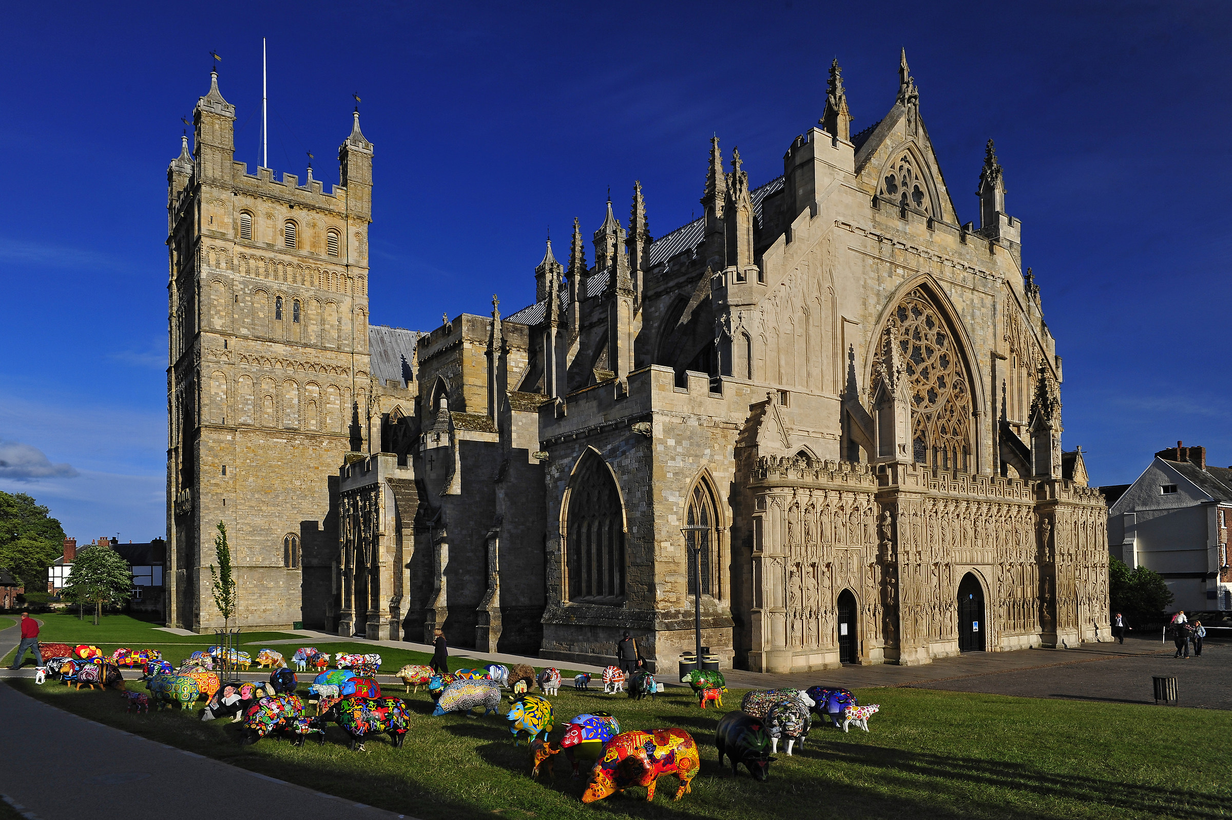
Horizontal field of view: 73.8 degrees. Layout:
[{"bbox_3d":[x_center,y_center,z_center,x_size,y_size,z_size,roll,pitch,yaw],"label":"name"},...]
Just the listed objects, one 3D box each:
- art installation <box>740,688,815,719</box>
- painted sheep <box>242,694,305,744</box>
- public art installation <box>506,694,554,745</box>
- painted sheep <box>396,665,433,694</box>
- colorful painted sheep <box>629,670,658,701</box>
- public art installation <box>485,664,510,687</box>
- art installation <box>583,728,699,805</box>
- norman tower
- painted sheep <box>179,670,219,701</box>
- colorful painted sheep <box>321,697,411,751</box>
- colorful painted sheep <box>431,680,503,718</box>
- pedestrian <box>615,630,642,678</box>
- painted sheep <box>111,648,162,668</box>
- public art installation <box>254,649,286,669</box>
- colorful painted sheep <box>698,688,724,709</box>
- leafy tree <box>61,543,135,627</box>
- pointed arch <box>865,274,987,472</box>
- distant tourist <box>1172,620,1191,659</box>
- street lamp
[{"bbox_3d":[2.495,4.632,12.700,1.150,0.710,0.460,-1,-7,11],"label":"art installation"},{"bbox_3d":[-4.837,4.374,11.600,0.460,0.630,1.020,-5,-9,36],"label":"painted sheep"},{"bbox_3d":[-1.326,4.788,12.700,0.500,0.760,1.080,-6,-11,32],"label":"public art installation"},{"bbox_3d":[-5.465,7.316,22.400,1.080,0.780,0.500,5,-10,-27],"label":"painted sheep"},{"bbox_3d":[0.714,7.019,21.000,0.480,0.750,1.080,3,-12,-19],"label":"colorful painted sheep"},{"bbox_3d":[-3.184,7.082,21.800,0.980,0.620,0.460,5,-9,-38],"label":"public art installation"},{"bbox_3d":[0.253,3.818,8.800,1.250,0.780,0.500,3,-9,-17],"label":"art installation"},{"bbox_3d":[-29.518,-4.431,70.500,12.032,43.204,12.032,5,-9,-36],"label":"norman tower"},{"bbox_3d":[-9.394,6.179,18.200,1.180,0.740,0.480,2,-9,-15],"label":"painted sheep"},{"bbox_3d":[-3.714,4.650,12.200,1.250,0.770,0.520,2,-9,-11],"label":"colorful painted sheep"},{"bbox_3d":[-3.008,5.821,16.600,1.300,0.770,0.530,2,-9,-11],"label":"colorful painted sheep"},{"bbox_3d":[0.422,7.806,25.700,0.720,1.770,0.420,-1,-12,-3],"label":"pedestrian"},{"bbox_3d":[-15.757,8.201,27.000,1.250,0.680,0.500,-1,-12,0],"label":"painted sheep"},{"bbox_3d":[-11.565,8.353,27.500,1.050,0.690,0.500,4,-13,-23],"label":"public art installation"},{"bbox_3d":[2.143,6.301,18.000,0.640,0.480,0.220,2,-12,-17],"label":"colorful painted sheep"},{"bbox_3d":[-50.581,17.028,80.000,6.400,7.800,6.400,4,-8,-30],"label":"leafy tree"},{"bbox_3d":[16.277,-1.695,42.500,9.800,10.600,1.100,6,-11,-33],"label":"pointed arch"},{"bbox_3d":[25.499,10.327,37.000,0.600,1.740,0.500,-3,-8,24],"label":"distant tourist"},{"bbox_3d":[2.752,6.506,27.600,0.970,5.200,0.970,-1,-12,0],"label":"street lamp"}]

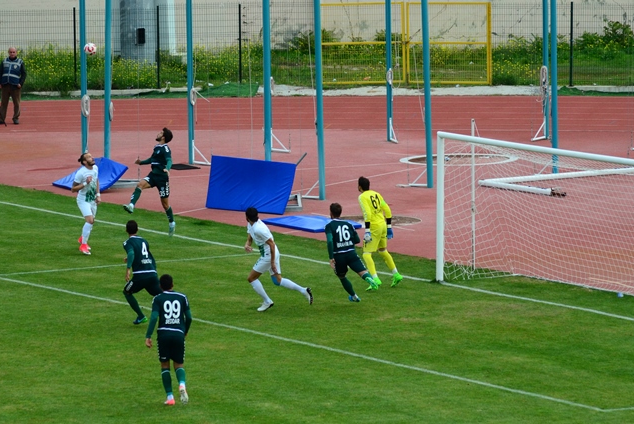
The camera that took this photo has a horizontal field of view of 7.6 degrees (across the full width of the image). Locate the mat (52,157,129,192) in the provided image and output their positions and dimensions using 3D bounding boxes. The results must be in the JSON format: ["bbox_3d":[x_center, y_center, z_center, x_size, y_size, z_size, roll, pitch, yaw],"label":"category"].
[{"bbox_3d":[-4.480,-0.730,95.200,1.000,0.500,1.900,-5,8,-30],"label":"mat"}]

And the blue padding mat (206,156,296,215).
[{"bbox_3d":[-1.262,-0.494,90.803,1.970,1.000,0.070,6,-8,39],"label":"blue padding mat"}]

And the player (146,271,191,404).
[{"bbox_3d":[-2.090,1.796,67.557,0.660,1.830,0.500,-1,7,-3],"label":"player"}]

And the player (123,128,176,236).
[{"bbox_3d":[-2.958,-0.521,84.600,0.750,1.920,0.600,-7,9,-43],"label":"player"}]

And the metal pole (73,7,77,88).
[{"bbox_3d":[-5.889,-3.993,116.800,0.055,1.960,0.055,-1,7,0],"label":"metal pole"}]

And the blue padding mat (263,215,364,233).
[{"bbox_3d":[-0.110,0.190,88.297,1.000,0.070,1.930,-5,8,-31],"label":"blue padding mat"}]

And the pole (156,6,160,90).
[{"bbox_3d":[-3.867,-4.007,116.800,0.055,2.010,0.055,-1,7,0],"label":"pole"}]

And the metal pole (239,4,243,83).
[{"bbox_3d":[-1.862,-4.047,116.800,0.055,2.020,0.055,-1,7,0],"label":"metal pole"}]

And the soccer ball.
[{"bbox_3d":[-4.046,-2.906,85.500,0.220,0.220,0.220,-1,7,0],"label":"soccer ball"}]

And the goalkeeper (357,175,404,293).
[{"bbox_3d":[1.061,0.320,79.765,0.720,1.820,0.550,-3,7,-14],"label":"goalkeeper"}]

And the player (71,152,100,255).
[{"bbox_3d":[-4.094,-0.144,84.502,0.470,1.800,0.420,-7,9,-40],"label":"player"}]

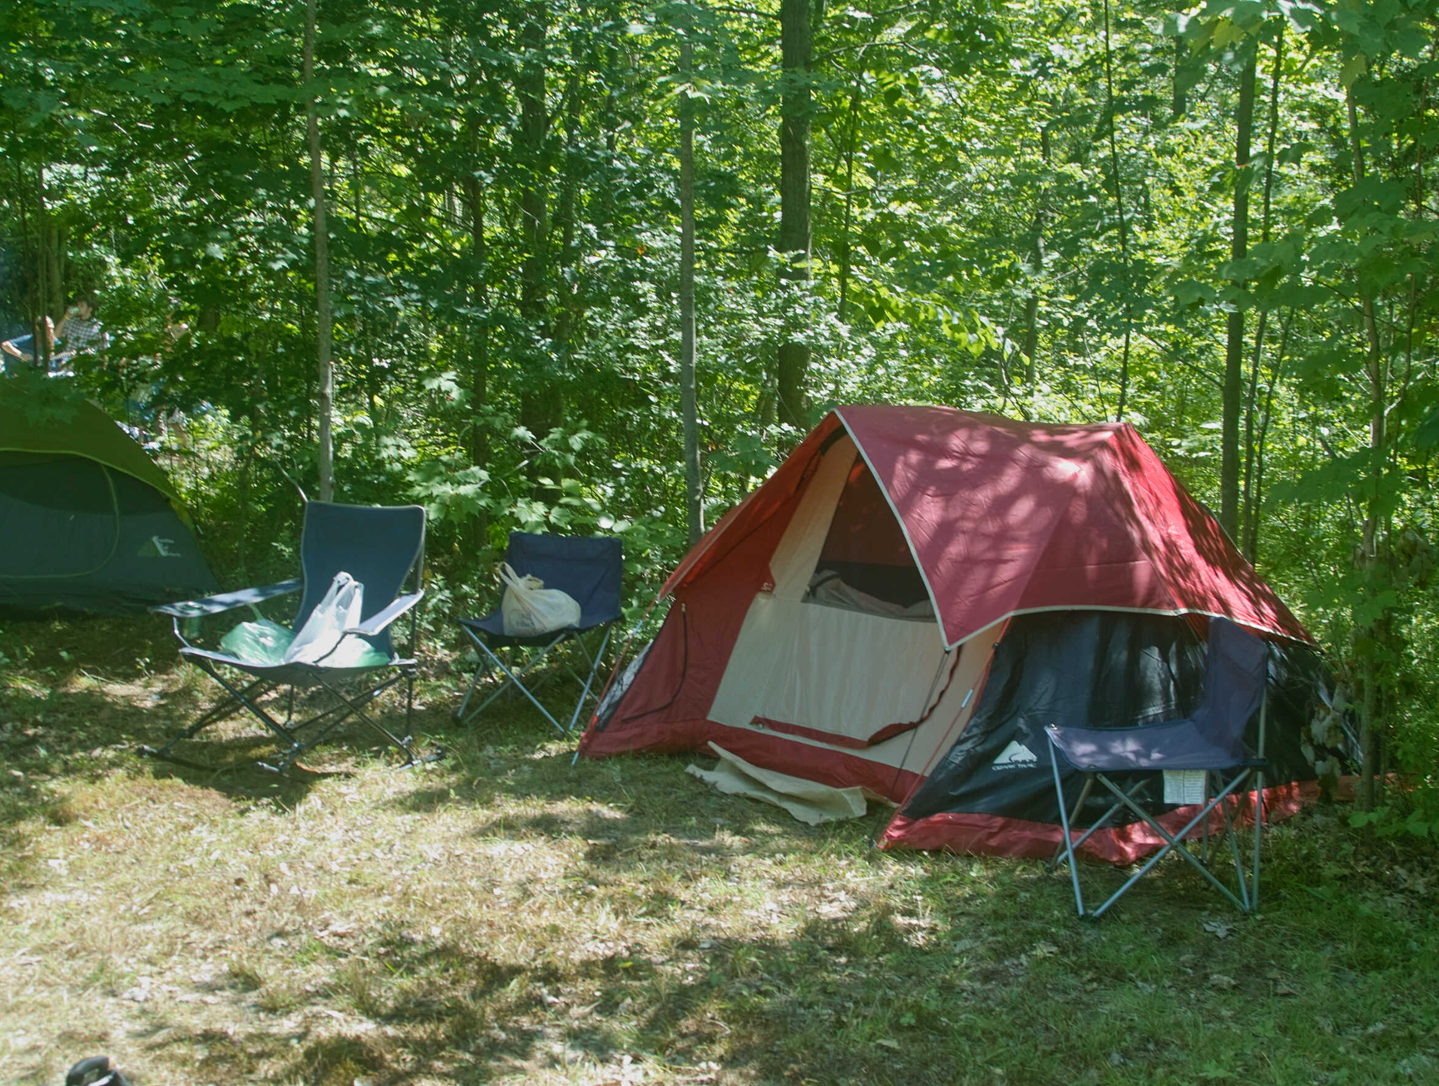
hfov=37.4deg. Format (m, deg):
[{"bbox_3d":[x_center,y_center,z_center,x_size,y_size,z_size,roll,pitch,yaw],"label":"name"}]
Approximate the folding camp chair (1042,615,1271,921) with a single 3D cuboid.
[{"bbox_3d":[1.313,0.659,6.440,0.540,0.800,0.580,0,6,-3],"label":"folding camp chair"}]

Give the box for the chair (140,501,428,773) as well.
[{"bbox_3d":[-1.601,0.364,8.026,0.840,0.980,0.900,4,7,32],"label":"chair"}]

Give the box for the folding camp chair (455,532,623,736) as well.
[{"bbox_3d":[-0.797,0.379,9.454,0.580,0.800,0.540,2,7,21],"label":"folding camp chair"}]

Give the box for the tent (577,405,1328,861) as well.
[{"bbox_3d":[0.971,0.139,8.348,2.500,1.430,2.650,-5,8,-37],"label":"tent"}]

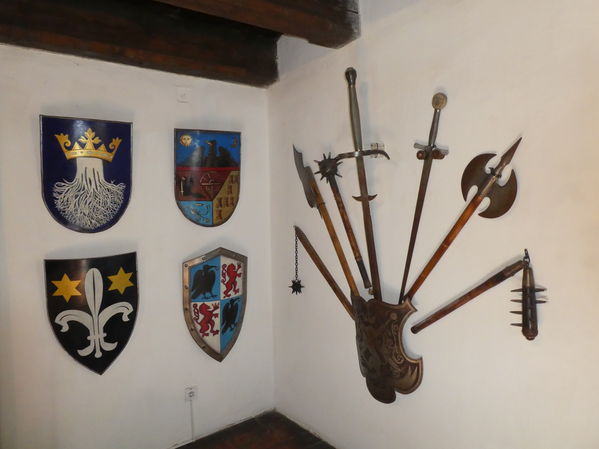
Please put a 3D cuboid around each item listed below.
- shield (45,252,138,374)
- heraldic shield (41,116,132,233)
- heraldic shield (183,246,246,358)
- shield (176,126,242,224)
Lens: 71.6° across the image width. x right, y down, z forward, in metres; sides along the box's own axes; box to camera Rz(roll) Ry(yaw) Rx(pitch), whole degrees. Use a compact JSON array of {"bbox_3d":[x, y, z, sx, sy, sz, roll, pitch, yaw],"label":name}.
[{"bbox_3d":[-1.123,0.509,2.307,0.465,0.667,0.085,-4,10,-37],"label":"shield"},{"bbox_3d":[-1.143,-0.257,2.262,0.452,0.617,0.074,-3,13,-37],"label":"heraldic shield"},{"bbox_3d":[-0.532,0.539,2.774,0.466,0.784,0.076,-4,9,-37],"label":"heraldic shield"},{"bbox_3d":[-0.578,-0.292,2.710,0.463,0.623,0.076,-5,13,-37],"label":"shield"}]

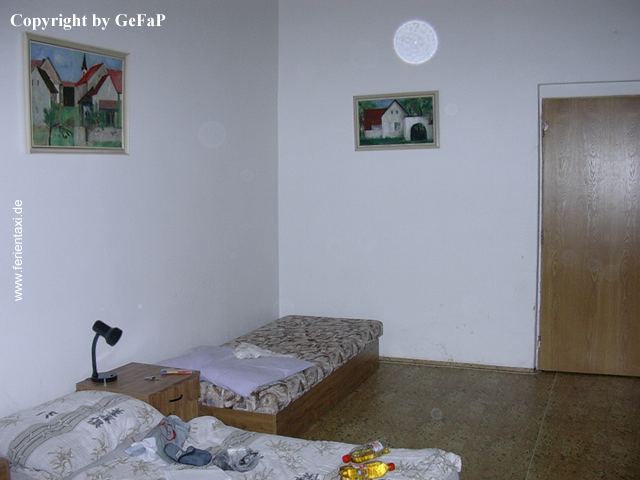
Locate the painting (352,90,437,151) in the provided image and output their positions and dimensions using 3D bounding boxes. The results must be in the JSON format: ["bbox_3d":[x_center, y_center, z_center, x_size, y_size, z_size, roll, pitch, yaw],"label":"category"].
[{"bbox_3d":[0.574,-0.888,5.147,0.650,0.414,0.035,1,4,21],"label":"painting"}]

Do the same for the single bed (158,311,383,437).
[{"bbox_3d":[-0.241,0.842,4.484,0.847,0.330,2.044,1,4,21],"label":"single bed"}]

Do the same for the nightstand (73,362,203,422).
[{"bbox_3d":[-0.899,0.889,3.447,0.420,0.398,0.447,1,4,21],"label":"nightstand"}]

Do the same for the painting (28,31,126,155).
[{"bbox_3d":[-1.154,-0.678,3.331,0.035,0.522,0.699,1,4,21],"label":"painting"}]

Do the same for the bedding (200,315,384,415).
[{"bbox_3d":[-0.242,0.739,4.477,0.847,0.123,2.044,1,4,21],"label":"bedding"}]

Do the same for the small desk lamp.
[{"bbox_3d":[-1.067,0.554,3.396,0.153,0.281,0.128,-1,4,-11],"label":"small desk lamp"}]

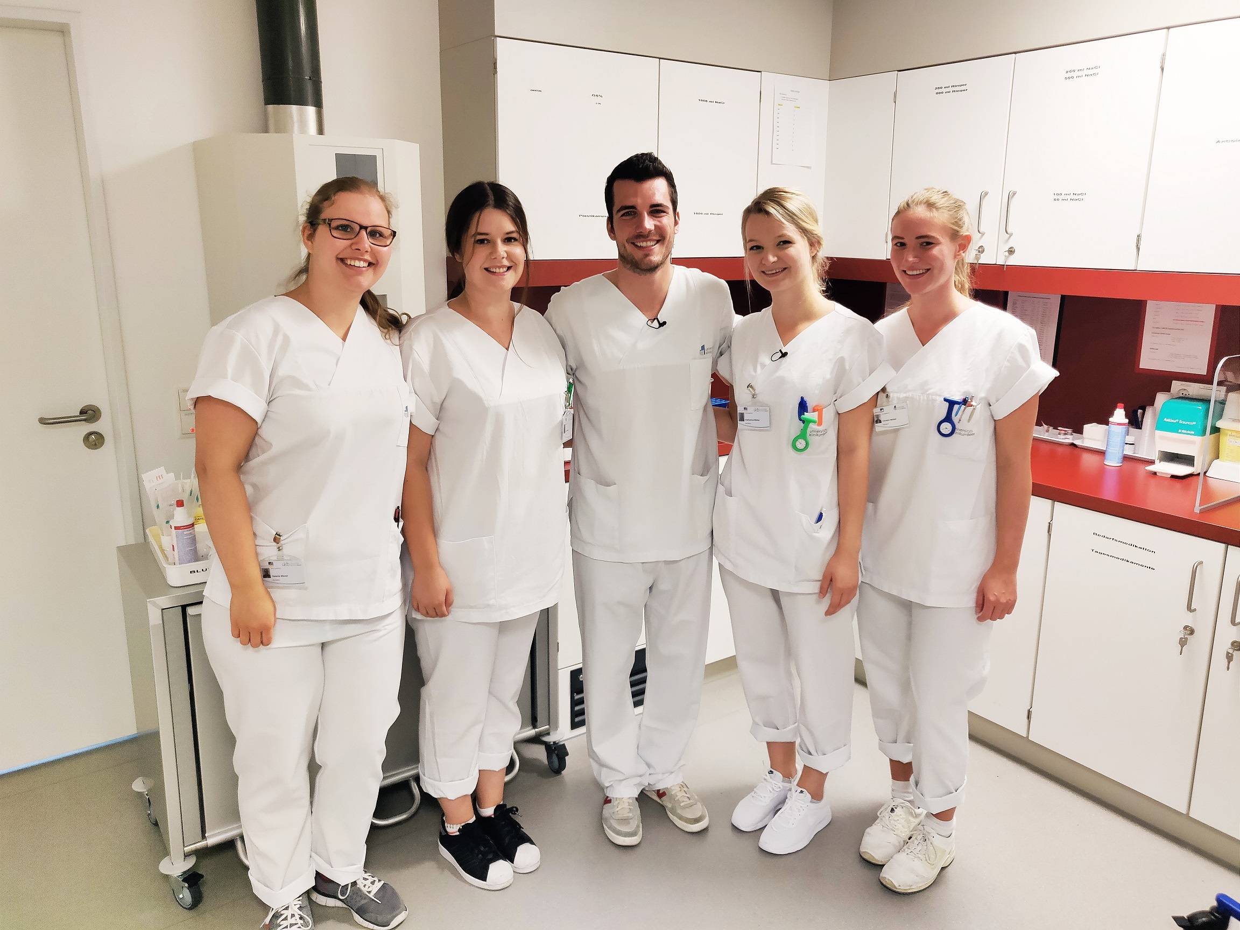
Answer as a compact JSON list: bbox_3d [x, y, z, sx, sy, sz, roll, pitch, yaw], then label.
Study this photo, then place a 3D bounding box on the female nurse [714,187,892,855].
[{"bbox_3d":[0.459,0.168,2.313,0.500,1.696,0.380,9,16,31],"label":"female nurse"}]

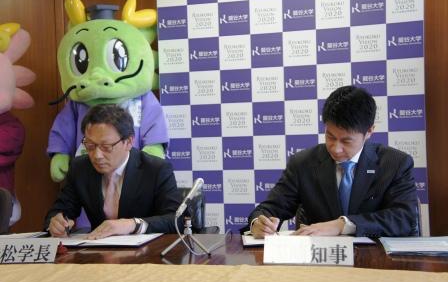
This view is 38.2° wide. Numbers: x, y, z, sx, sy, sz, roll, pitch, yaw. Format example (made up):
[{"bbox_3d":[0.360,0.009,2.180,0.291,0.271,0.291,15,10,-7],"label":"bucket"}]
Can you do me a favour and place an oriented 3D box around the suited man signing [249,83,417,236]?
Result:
[{"bbox_3d":[0.389,0.406,2.237,0.570,1.200,0.720,-1,1,17],"label":"suited man signing"}]

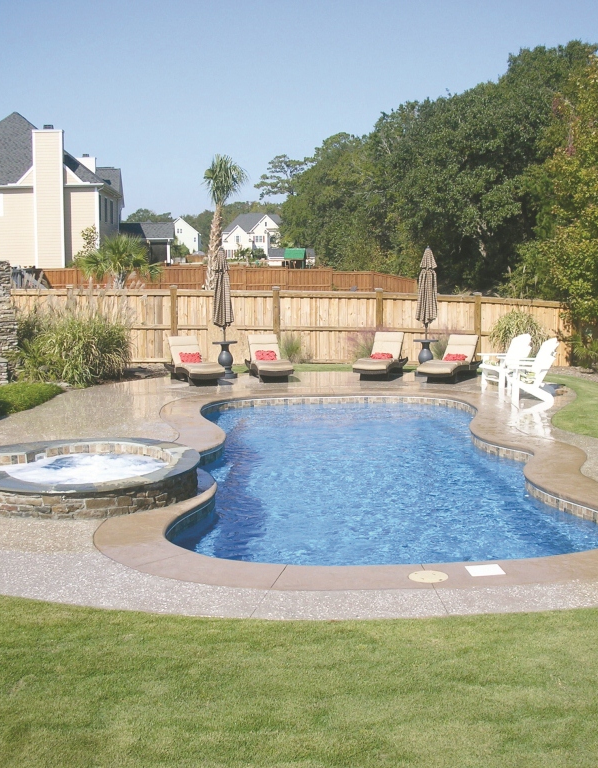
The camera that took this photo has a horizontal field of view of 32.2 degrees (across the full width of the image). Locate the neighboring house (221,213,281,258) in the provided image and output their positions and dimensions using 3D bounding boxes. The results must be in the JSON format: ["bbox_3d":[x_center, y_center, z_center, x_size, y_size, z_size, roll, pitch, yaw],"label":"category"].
[{"bbox_3d":[-9.201,-30.881,219.000,13.400,10.100,11.000,0,7,4],"label":"neighboring house"}]

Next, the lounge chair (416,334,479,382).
[{"bbox_3d":[3.184,-0.526,21.566,0.710,0.910,2.030,4,8,27],"label":"lounge chair"}]

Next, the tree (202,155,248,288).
[{"bbox_3d":[-2.540,-4.865,35.671,1.568,5.964,1.568,0,7,0],"label":"tree"}]

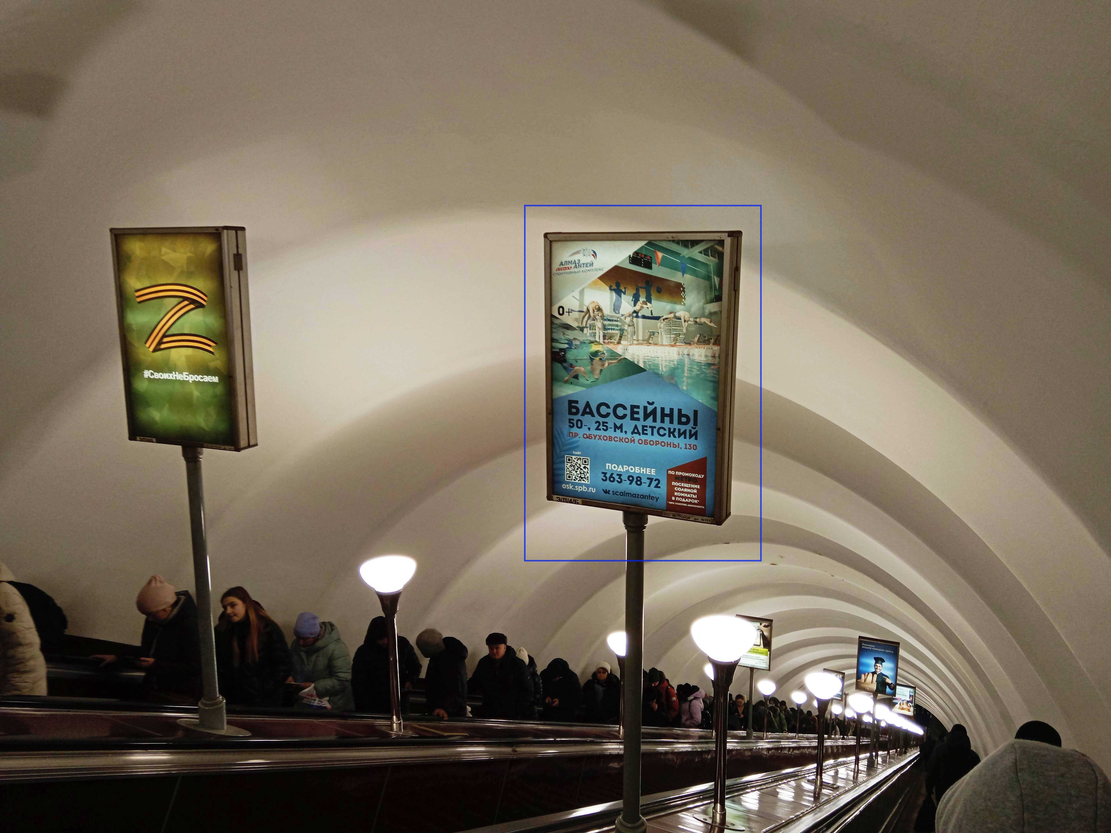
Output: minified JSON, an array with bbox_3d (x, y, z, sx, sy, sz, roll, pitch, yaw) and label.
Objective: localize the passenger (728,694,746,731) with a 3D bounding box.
[{"bbox_3d":[4.370,7.468,20.873,0.500,1.660,0.420,3,11,14],"label":"passenger"}]

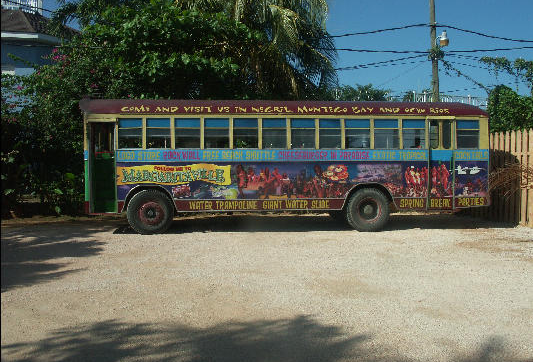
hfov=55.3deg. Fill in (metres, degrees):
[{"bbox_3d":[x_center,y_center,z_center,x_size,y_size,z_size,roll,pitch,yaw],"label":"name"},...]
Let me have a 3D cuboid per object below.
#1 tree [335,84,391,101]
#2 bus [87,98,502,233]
[{"bbox_3d":[5.992,-2.691,32.102,4.400,6.900,4.400,0,2,0],"label":"tree"},{"bbox_3d":[0.495,-0.420,13.411,9.950,3.270,2.450,0,2,-4],"label":"bus"}]

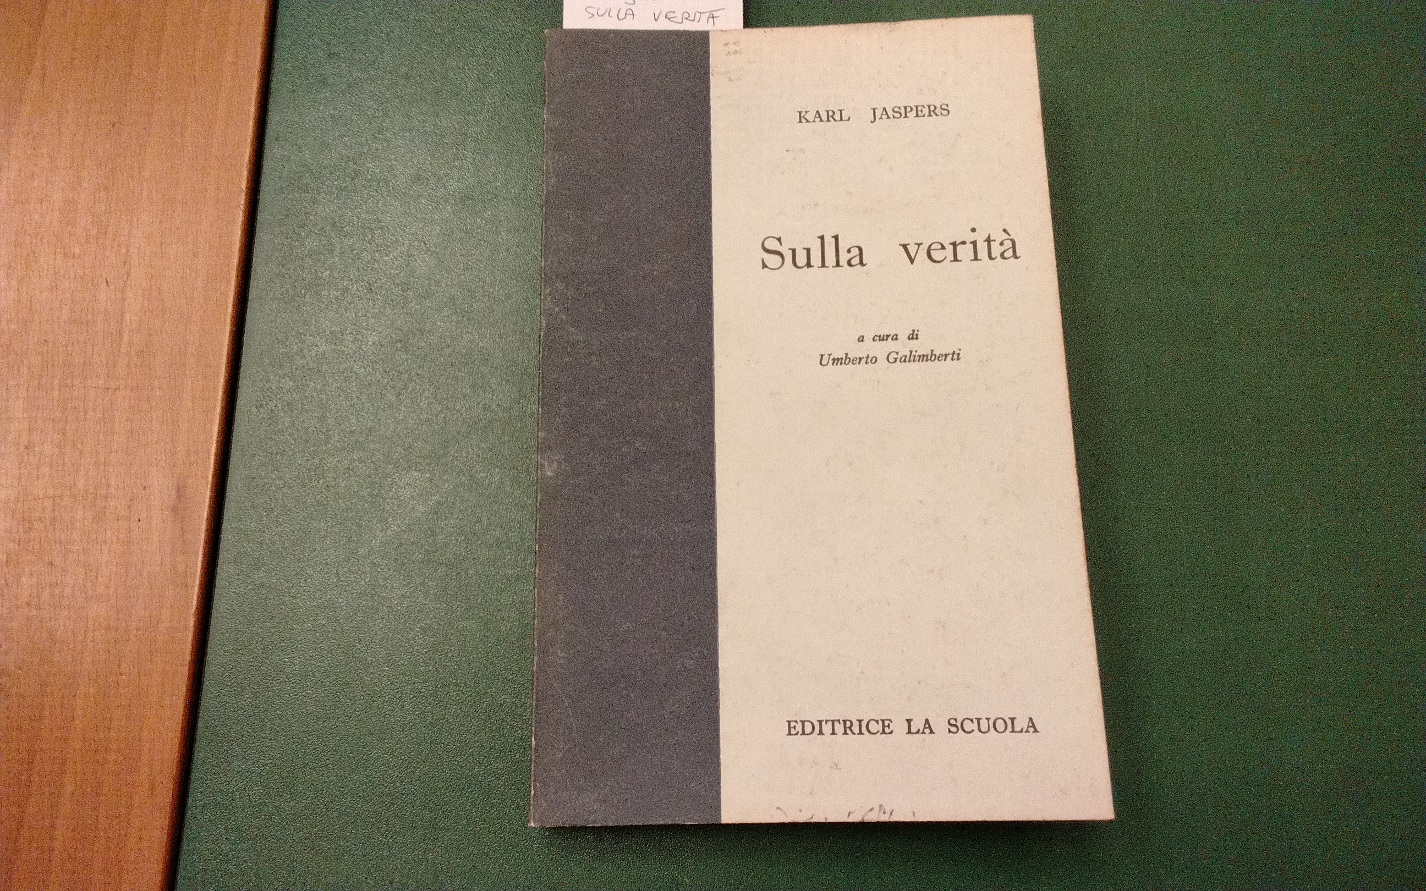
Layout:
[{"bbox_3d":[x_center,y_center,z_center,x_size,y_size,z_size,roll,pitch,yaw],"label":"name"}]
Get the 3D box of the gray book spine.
[{"bbox_3d":[-0.021,-0.011,0.269,0.044,0.014,0.204,-2,77,1],"label":"gray book spine"}]

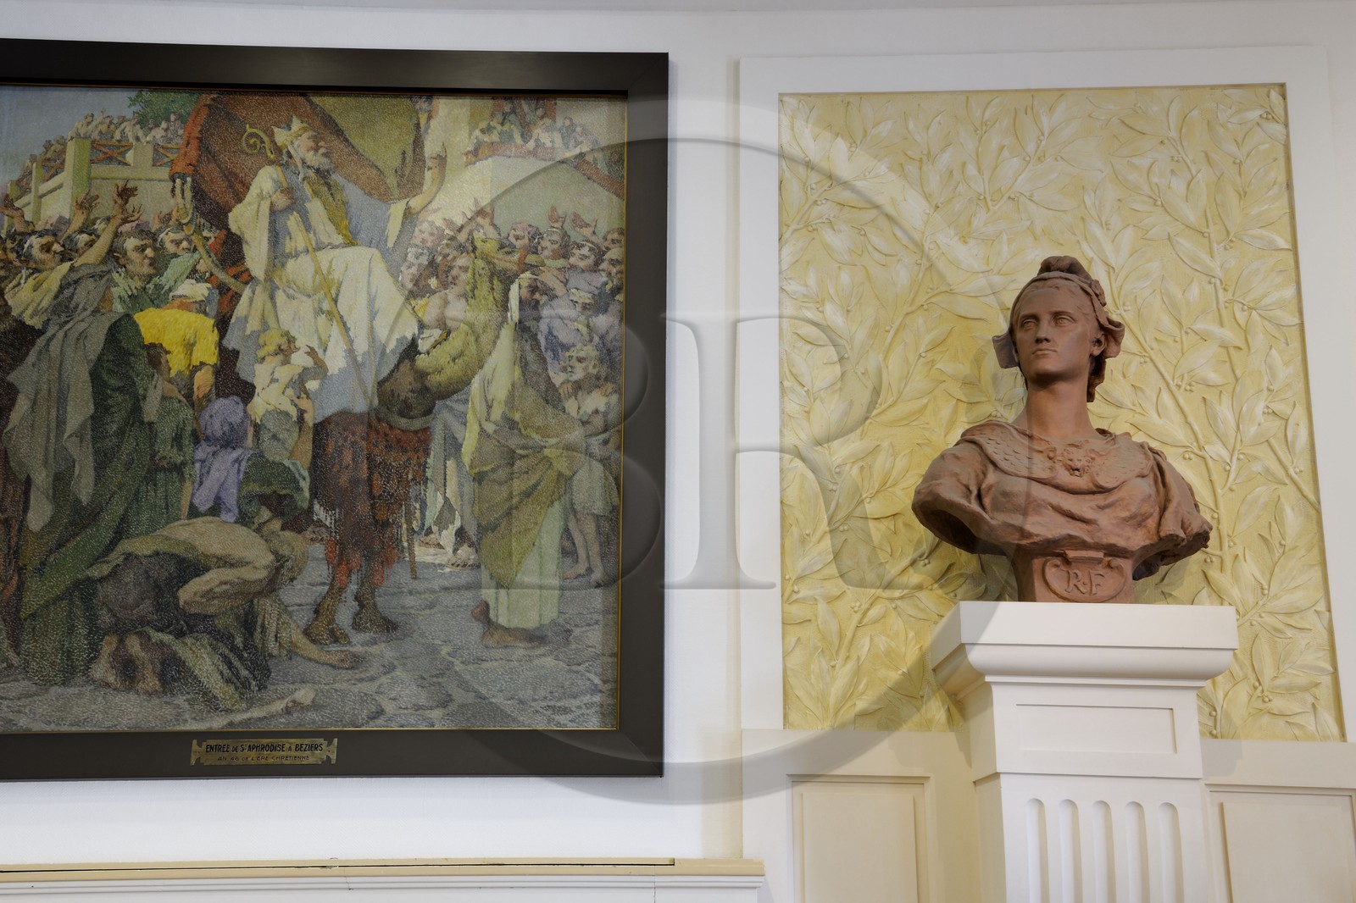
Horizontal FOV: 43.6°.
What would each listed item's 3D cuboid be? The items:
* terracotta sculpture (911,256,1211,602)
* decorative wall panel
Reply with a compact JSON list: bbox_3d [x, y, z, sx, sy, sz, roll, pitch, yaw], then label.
[{"bbox_3d":[0.748,-0.038,3.348,0.577,0.739,0.360,1,-14,-2],"label":"terracotta sculpture"},{"bbox_3d":[0.764,-0.115,3.571,1.095,1.400,0.050,0,-14,0],"label":"decorative wall panel"}]

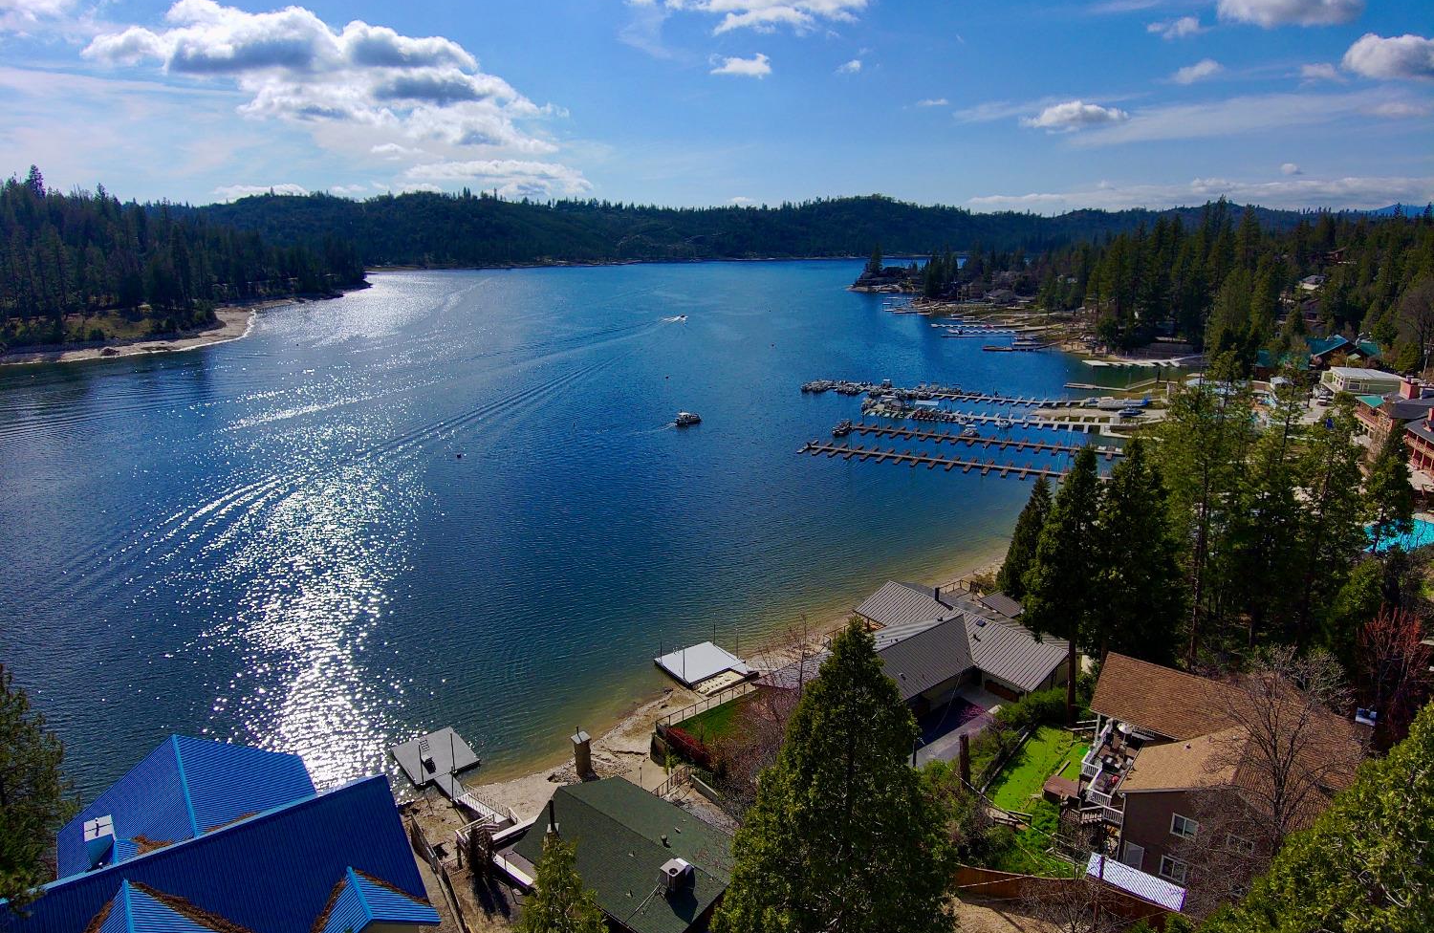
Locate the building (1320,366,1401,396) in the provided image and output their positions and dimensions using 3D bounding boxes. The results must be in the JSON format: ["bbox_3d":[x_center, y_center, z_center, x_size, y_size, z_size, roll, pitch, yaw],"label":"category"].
[{"bbox_3d":[134.990,-17.552,182.110,11.300,6.700,11.300,4,15,17],"label":"building"}]

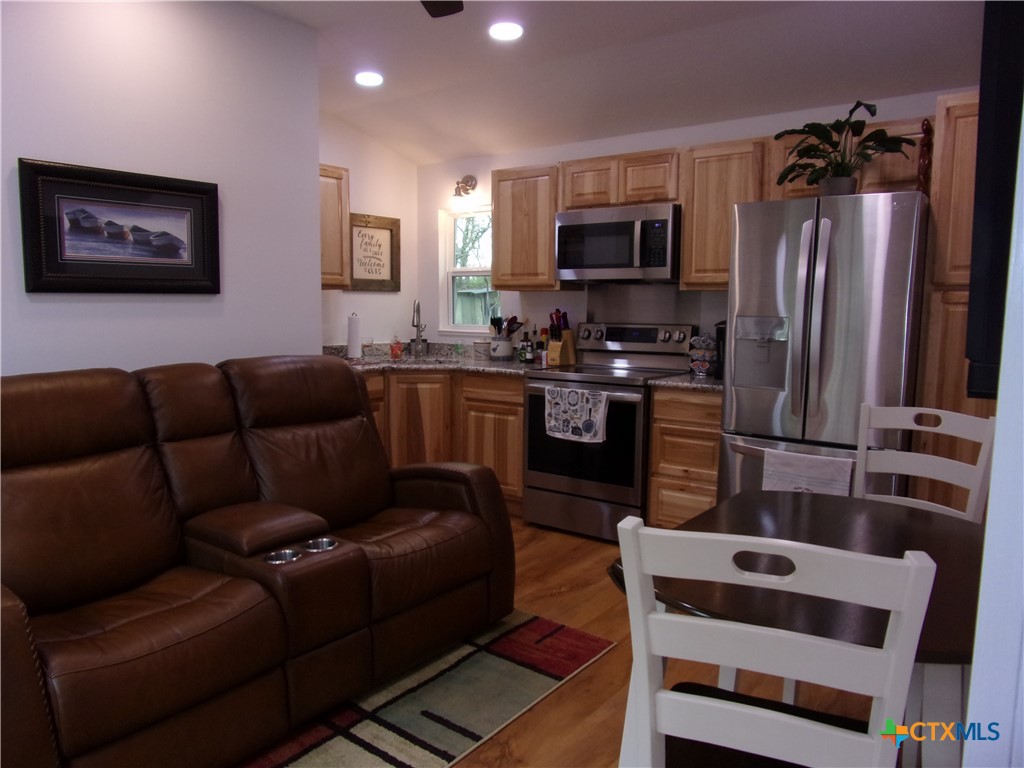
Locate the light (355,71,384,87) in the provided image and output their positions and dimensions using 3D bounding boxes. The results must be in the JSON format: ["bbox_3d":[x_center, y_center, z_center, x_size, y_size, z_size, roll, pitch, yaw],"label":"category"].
[{"bbox_3d":[-0.833,-1.776,4.142,0.165,0.030,0.165,7,-2,0],"label":"light"}]

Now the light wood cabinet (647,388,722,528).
[{"bbox_3d":[1.079,0.419,3.837,0.425,0.835,0.630,5,8,34],"label":"light wood cabinet"}]

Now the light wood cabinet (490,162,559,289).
[{"bbox_3d":[0.162,-0.967,4.504,0.502,0.750,0.325,5,8,34],"label":"light wood cabinet"}]

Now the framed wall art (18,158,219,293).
[{"bbox_3d":[-1.524,-0.598,2.829,0.035,0.471,0.759,5,9,35],"label":"framed wall art"}]

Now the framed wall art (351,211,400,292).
[{"bbox_3d":[-1.005,-0.937,5.115,0.025,0.535,0.557,5,9,35],"label":"framed wall art"}]

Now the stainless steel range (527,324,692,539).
[{"bbox_3d":[0.576,0.247,4.255,0.759,1.185,0.725,5,9,35],"label":"stainless steel range"}]

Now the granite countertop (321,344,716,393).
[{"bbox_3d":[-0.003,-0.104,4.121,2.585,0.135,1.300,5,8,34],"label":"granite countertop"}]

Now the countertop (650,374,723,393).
[{"bbox_3d":[1.071,-0.013,3.780,0.422,0.043,0.650,5,8,34],"label":"countertop"}]

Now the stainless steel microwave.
[{"bbox_3d":[0.679,-0.826,4.264,0.754,0.401,0.405,5,9,35],"label":"stainless steel microwave"}]

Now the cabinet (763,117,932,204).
[{"bbox_3d":[1.661,-1.027,3.450,0.755,0.380,0.325,5,8,34],"label":"cabinet"}]

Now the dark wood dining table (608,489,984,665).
[{"bbox_3d":[0.718,0.759,1.684,0.715,0.760,1.060,5,8,34],"label":"dark wood dining table"}]

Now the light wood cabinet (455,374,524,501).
[{"bbox_3d":[0.062,0.335,4.537,0.500,0.835,0.630,5,8,34],"label":"light wood cabinet"}]

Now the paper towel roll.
[{"bbox_3d":[-1.086,-0.327,4.880,0.100,0.305,0.100,0,7,0],"label":"paper towel roll"}]

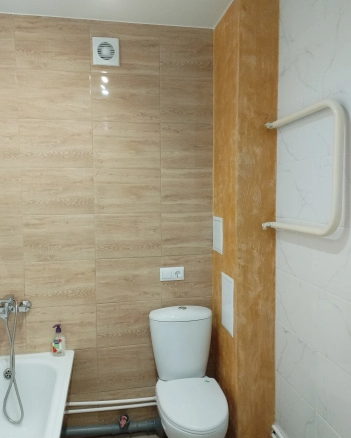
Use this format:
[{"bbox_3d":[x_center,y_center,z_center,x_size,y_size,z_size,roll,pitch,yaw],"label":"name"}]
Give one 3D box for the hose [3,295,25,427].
[{"bbox_3d":[-0.870,0.769,1.890,0.105,0.650,0.105,-1,4,-12],"label":"hose"}]

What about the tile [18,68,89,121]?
[{"bbox_3d":[-0.687,-0.708,2.014,0.401,0.273,0.015,-1,4,-10],"label":"tile"}]

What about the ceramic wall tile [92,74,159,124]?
[{"bbox_3d":[-0.289,-0.709,2.082,0.402,0.272,0.009,-1,4,-12],"label":"ceramic wall tile"}]

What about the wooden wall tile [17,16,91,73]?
[{"bbox_3d":[-0.685,-0.980,1.981,0.402,0.288,0.009,-1,4,-12],"label":"wooden wall tile"}]

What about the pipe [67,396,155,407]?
[{"bbox_3d":[-0.382,1.114,2.148,0.547,0.025,0.025,1,4,-10],"label":"pipe"}]

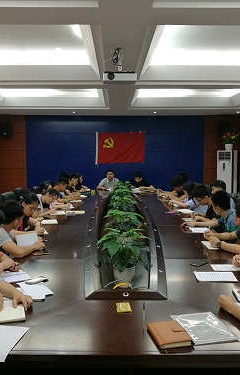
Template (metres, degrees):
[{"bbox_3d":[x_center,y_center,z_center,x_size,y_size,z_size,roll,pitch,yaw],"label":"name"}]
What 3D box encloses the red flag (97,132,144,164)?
[{"bbox_3d":[0.021,-1.160,11.545,1.440,0.960,0.040,0,5,-1],"label":"red flag"}]

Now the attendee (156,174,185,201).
[{"bbox_3d":[1.068,0.398,7.455,0.720,1.200,0.520,0,4,0],"label":"attendee"}]

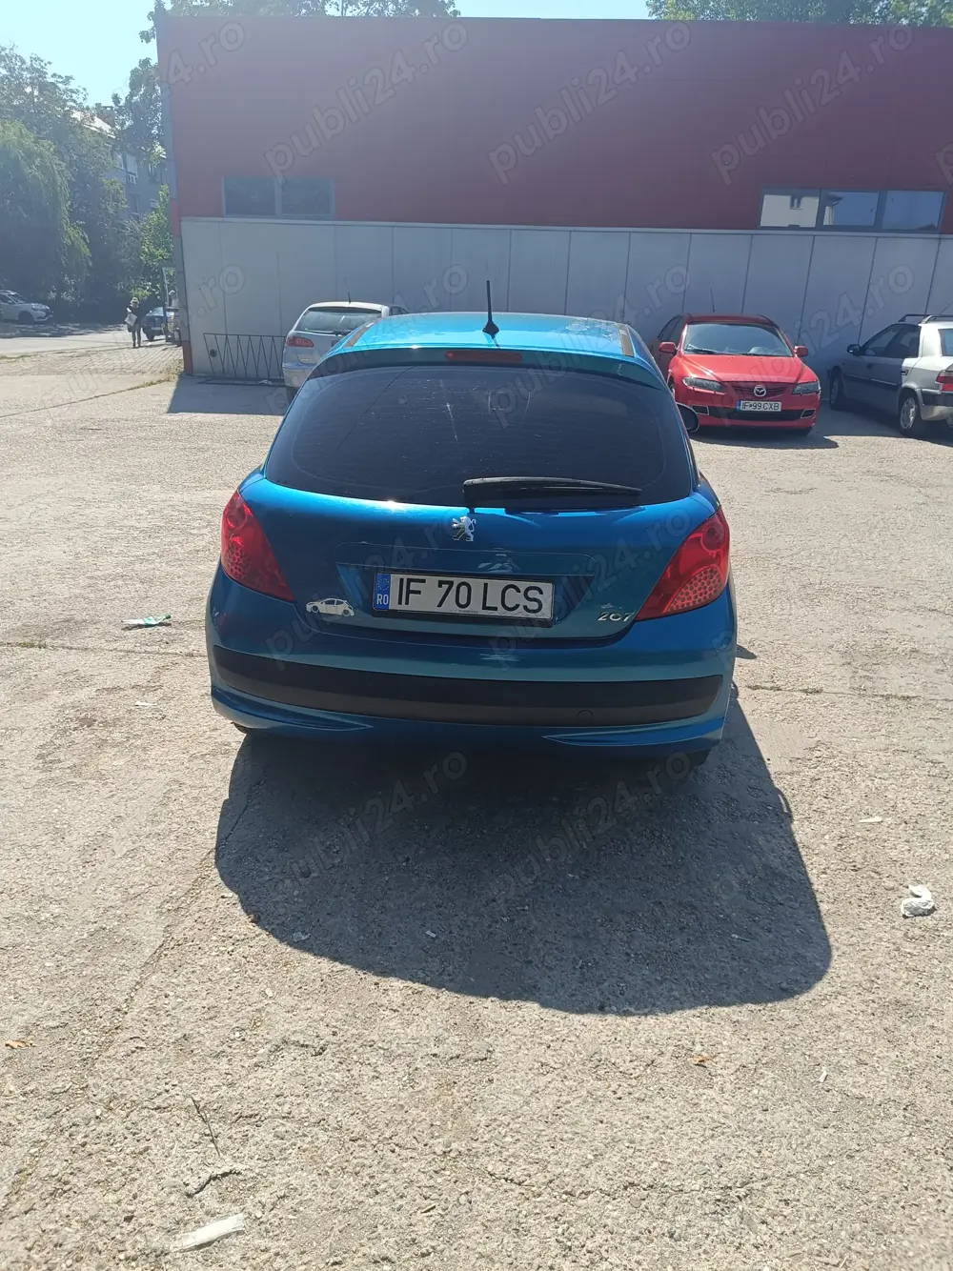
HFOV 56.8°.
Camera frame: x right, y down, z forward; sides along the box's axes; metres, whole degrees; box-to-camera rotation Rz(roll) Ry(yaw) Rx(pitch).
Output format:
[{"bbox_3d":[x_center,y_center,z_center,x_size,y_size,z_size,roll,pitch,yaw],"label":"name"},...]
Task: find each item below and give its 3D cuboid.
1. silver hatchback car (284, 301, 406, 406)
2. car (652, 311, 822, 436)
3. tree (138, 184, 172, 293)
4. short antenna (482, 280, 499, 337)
[{"bbox_3d":[-1.732,-4.526,14.021,1.720,1.440,3.970,3,21,4],"label":"silver hatchback car"},{"bbox_3d":[3.515,-3.786,12.529,1.820,1.435,4.680,3,21,3],"label":"car"},{"bbox_3d":[-14.774,-18.125,42.536,2.800,6.570,2.800,-5,21,-17],"label":"tree"},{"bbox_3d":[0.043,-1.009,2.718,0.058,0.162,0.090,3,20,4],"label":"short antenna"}]

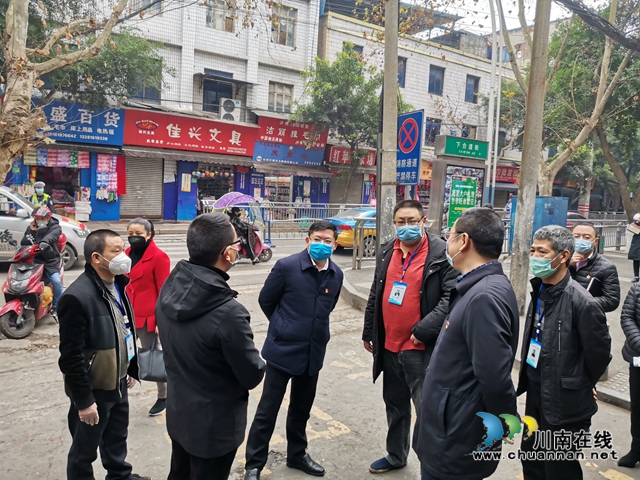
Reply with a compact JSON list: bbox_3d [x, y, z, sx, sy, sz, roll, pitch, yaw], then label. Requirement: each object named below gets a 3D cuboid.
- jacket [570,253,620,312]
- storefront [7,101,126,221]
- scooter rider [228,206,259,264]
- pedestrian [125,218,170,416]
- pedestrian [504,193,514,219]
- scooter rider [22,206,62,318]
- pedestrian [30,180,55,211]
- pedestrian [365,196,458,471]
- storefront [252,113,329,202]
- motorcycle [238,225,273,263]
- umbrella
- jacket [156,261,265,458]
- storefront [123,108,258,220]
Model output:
[{"bbox_3d":[2.299,0.439,4.100,0.560,0.680,0.360,7,6,45],"label":"jacket"},{"bbox_3d":[-9.763,-3.025,18.721,3.920,4.460,1.200,-1,7,-32],"label":"storefront"},{"bbox_3d":[-1.973,-0.116,12.400,0.700,1.460,0.480,0,6,-26],"label":"scooter rider"},{"bbox_3d":[-1.417,0.606,3.860,0.460,1.600,0.320,4,6,14],"label":"pedestrian"},{"bbox_3d":[7.042,-0.905,17.863,0.500,1.650,0.340,5,5,30],"label":"pedestrian"},{"bbox_3d":[-3.666,0.297,6.350,0.530,1.470,0.620,2,6,-4],"label":"scooter rider"},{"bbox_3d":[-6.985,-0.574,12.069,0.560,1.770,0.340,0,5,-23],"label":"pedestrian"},{"bbox_3d":[0.542,0.609,3.147,0.620,1.730,0.400,4,5,19],"label":"pedestrian"},{"bbox_3d":[-1.319,-3.414,23.908,4.220,5.000,1.200,-1,7,-32],"label":"storefront"},{"bbox_3d":[-2.009,0.080,13.061,1.680,1.080,0.650,0,5,-30],"label":"motorcycle"},{"bbox_3d":[-2.216,-1.061,12.911,1.250,0.440,0.750,0,5,-30],"label":"umbrella"},{"bbox_3d":[-0.490,0.517,2.170,0.510,0.820,0.380,6,7,33],"label":"jacket"},{"bbox_3d":[-5.610,-3.067,21.291,5.850,4.500,1.200,-1,7,-32],"label":"storefront"}]

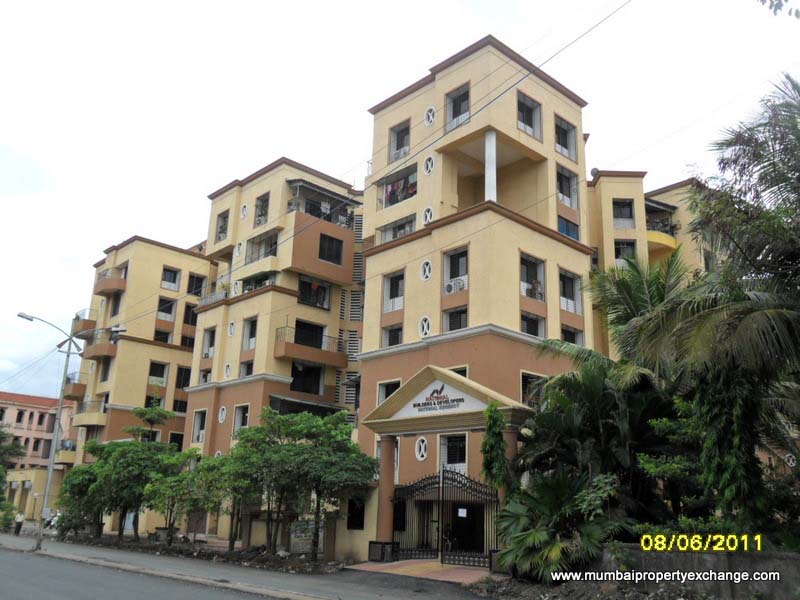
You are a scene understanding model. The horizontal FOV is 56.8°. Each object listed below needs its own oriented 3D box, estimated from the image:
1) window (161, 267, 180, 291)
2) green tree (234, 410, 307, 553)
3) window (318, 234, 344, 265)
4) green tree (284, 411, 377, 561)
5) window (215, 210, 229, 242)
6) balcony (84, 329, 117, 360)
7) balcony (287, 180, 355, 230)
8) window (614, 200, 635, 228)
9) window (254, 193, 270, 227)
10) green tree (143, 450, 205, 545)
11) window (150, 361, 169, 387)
[{"bbox_3d":[-19.963,-1.816,64.286,0.350,2.002,1.731,-13,-22,40],"label":"window"},{"bbox_3d":[-6.134,8.524,35.100,3.376,6.557,3.376,4,-17,-9],"label":"green tree"},{"bbox_3d":[-4.840,-3.510,51.804,2.000,1.880,0.250,17,-23,-40],"label":"window"},{"bbox_3d":[-2.796,7.161,30.445,3.746,6.748,3.559,4,-18,-5],"label":"green tree"},{"bbox_3d":[-12.451,-5.164,52.509,0.350,2.112,1.600,16,-22,-40],"label":"window"},{"bbox_3d":[-26.323,4.151,64.663,1.600,2.100,4.200,17,-23,-40],"label":"balcony"},{"bbox_3d":[-5.479,-6.251,51.085,5.050,2.800,1.900,17,-22,-40],"label":"balcony"},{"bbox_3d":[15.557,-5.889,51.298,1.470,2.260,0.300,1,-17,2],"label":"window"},{"bbox_3d":[-9.590,-6.309,52.041,0.300,2.300,1.700,18,-24,-40],"label":"window"},{"bbox_3d":[-13.146,11.463,42.920,3.600,5.500,3.600,18,-24,-40],"label":"green tree"},{"bbox_3d":[-21.253,6.526,65.189,1.770,2.080,0.300,17,-22,-40],"label":"window"}]

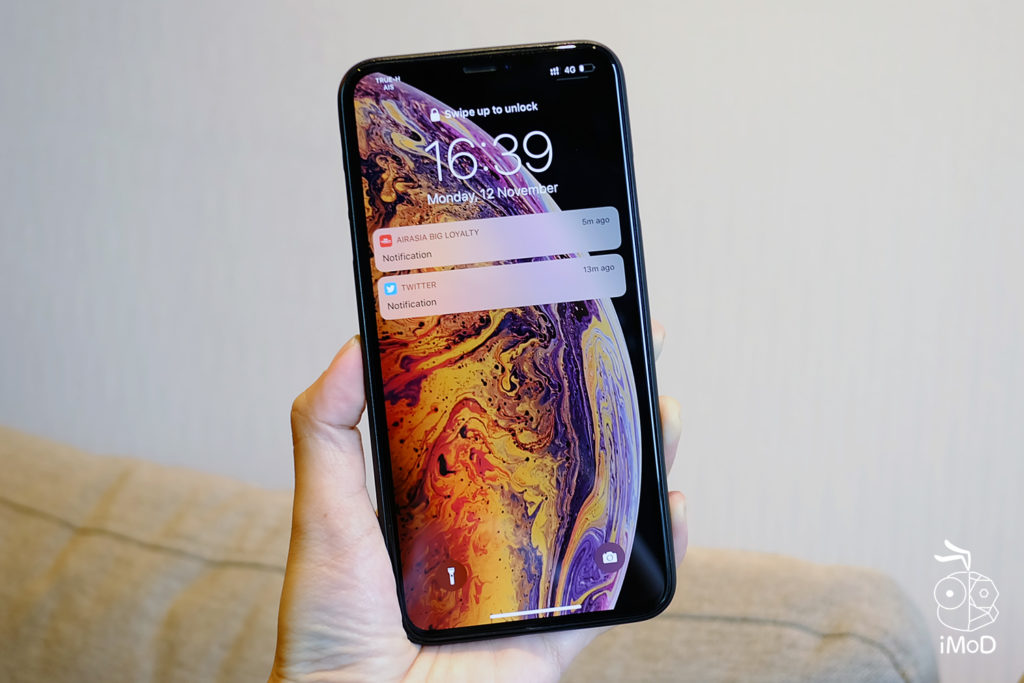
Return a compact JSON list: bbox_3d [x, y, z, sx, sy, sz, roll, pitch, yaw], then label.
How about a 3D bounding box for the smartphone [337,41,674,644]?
[{"bbox_3d":[-0.001,0.000,0.207,0.077,0.158,0.008,-6,0,-1],"label":"smartphone"}]

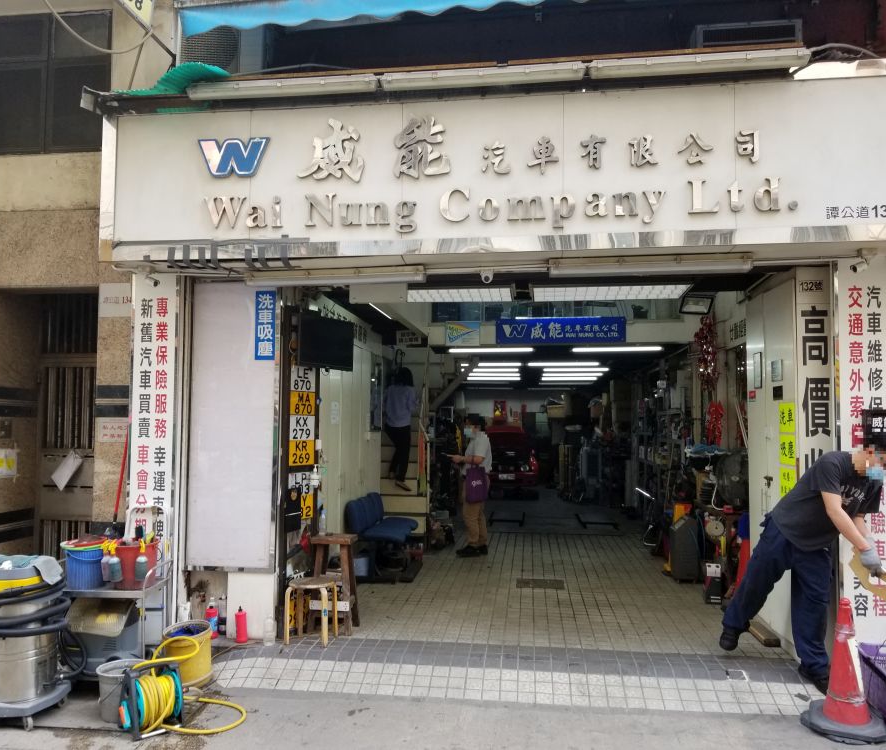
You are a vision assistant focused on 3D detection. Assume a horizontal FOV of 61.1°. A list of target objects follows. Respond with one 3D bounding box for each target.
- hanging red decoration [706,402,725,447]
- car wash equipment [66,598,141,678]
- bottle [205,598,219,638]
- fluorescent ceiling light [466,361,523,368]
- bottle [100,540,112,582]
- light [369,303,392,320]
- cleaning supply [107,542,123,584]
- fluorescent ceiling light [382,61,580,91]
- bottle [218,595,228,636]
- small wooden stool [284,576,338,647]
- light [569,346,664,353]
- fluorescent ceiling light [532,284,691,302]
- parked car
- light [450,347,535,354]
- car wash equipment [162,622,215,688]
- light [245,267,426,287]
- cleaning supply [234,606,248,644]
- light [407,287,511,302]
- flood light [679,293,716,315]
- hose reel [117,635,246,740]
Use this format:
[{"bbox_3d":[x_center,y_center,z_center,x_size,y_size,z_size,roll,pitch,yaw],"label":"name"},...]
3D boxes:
[{"bbox_3d":[2.757,0.491,7.600,0.140,0.470,0.200,0,-3,7],"label":"hanging red decoration"},{"bbox_3d":[-2.178,1.731,4.951,0.430,0.510,0.430,0,-3,11],"label":"car wash equipment"},{"bbox_3d":[-1.655,1.751,5.411,0.080,0.280,0.080,0,-3,8],"label":"bottle"},{"bbox_3d":[0.796,-0.178,12.996,1.200,0.090,0.100,0,-3,8],"label":"fluorescent ceiling light"},{"bbox_3d":[-2.240,1.245,5.000,0.095,0.265,0.080,3,-4,-41],"label":"bottle"},{"bbox_3d":[-0.640,-0.665,7.814,0.040,0.040,1.200,0,-3,8],"label":"light"},{"bbox_3d":[-2.115,1.204,4.850,0.100,0.275,0.085,3,-5,-35],"label":"cleaning supply"},{"bbox_3d":[0.253,-1.890,4.748,1.270,0.095,0.115,0,-3,8],"label":"fluorescent ceiling light"},{"bbox_3d":[-1.607,1.747,5.490,0.085,0.295,0.085,0,-3,8],"label":"bottle"},{"bbox_3d":[-0.925,1.679,5.350,0.335,0.430,0.315,0,-4,6],"label":"small wooden stool"},{"bbox_3d":[2.419,-0.351,10.412,1.220,0.070,0.070,0,-4,6],"label":"light"},{"bbox_3d":[1.324,-0.689,5.978,1.200,0.090,0.610,0,-3,8],"label":"fluorescent ceiling light"},{"bbox_3d":[1.418,1.879,17.117,1.650,1.440,4.100,0,-3,7],"label":"parked car"},{"bbox_3d":[0.703,-0.353,10.890,1.200,0.070,0.070,0,-4,6],"label":"light"},{"bbox_3d":[-1.632,1.792,4.849,0.315,0.345,0.315,0,-3,0],"label":"car wash equipment"},{"bbox_3d":[-0.747,-0.686,5.230,1.270,0.100,0.110,0,-3,8],"label":"light"},{"bbox_3d":[-1.426,1.761,5.318,0.082,0.250,0.082,0,-3,8],"label":"cleaning supply"},{"bbox_3d":[-0.037,-0.686,6.242,1.200,0.080,0.600,0,-4,6],"label":"light"},{"bbox_3d":[2.272,-0.638,6.707,0.280,0.090,0.230,0,-41,-4],"label":"flood light"},{"bbox_3d":[-1.485,1.741,4.224,0.600,0.410,0.400,2,-4,-31],"label":"hose reel"}]

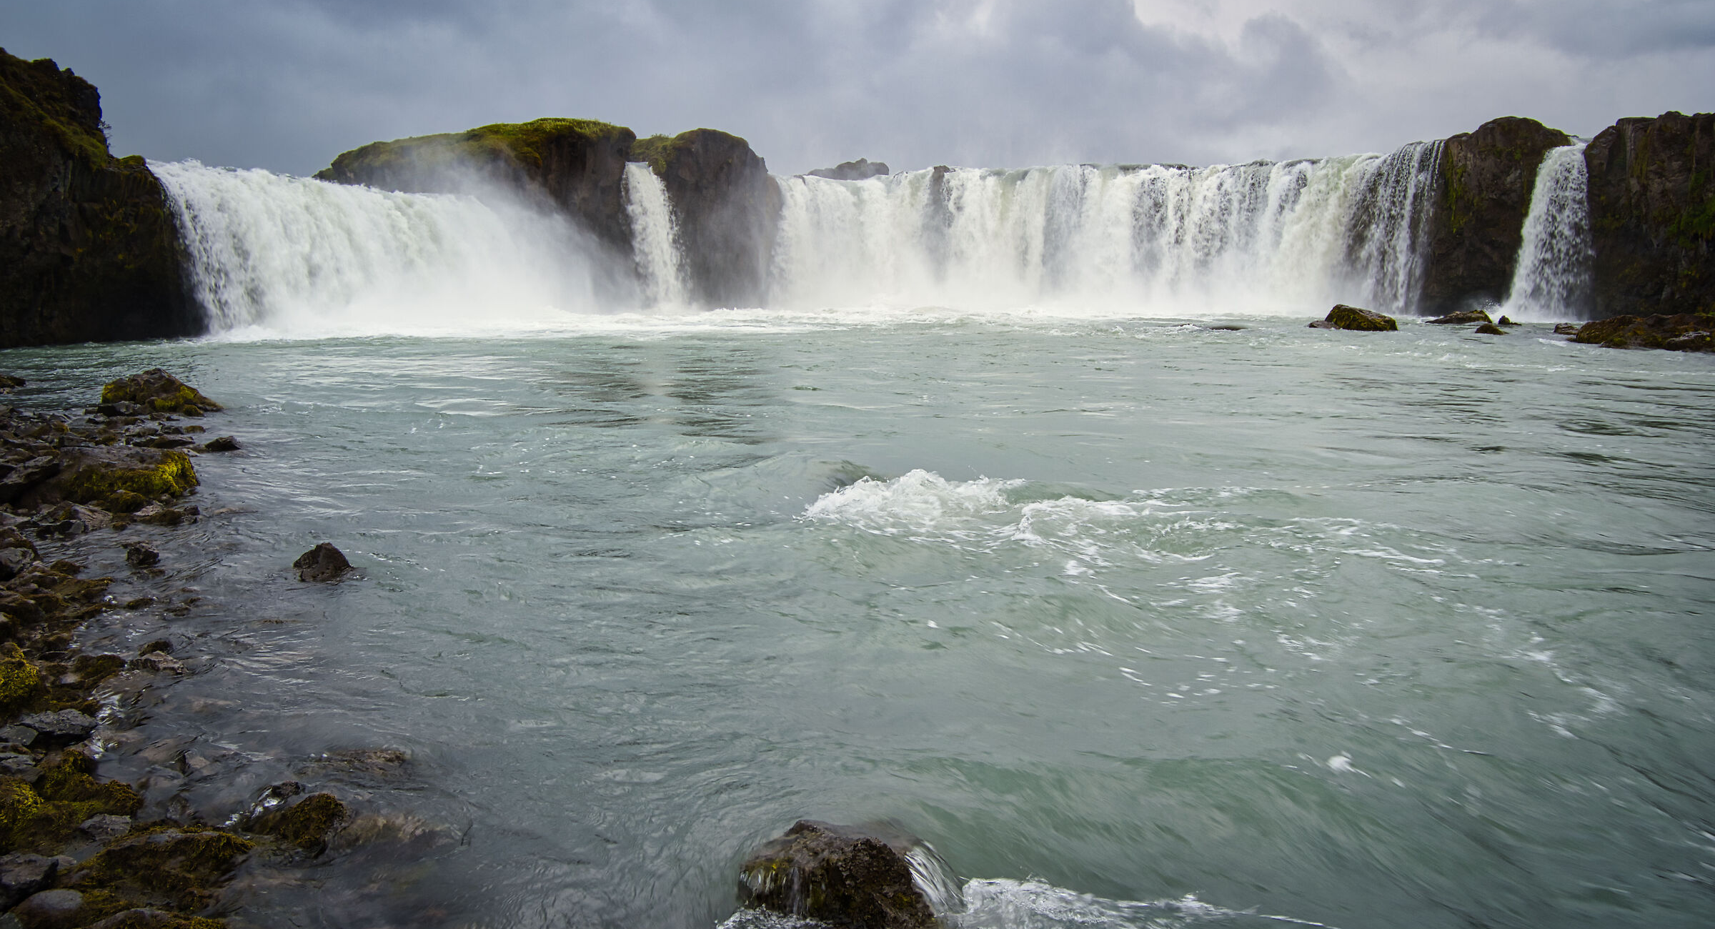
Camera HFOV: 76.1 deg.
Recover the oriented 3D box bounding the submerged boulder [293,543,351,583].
[{"bbox_3d":[-4.381,0.794,8.955,0.430,0.290,0.360,-6,10,-26],"label":"submerged boulder"}]

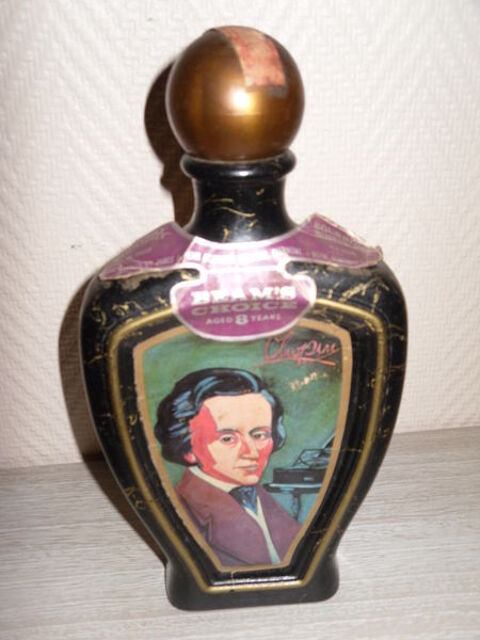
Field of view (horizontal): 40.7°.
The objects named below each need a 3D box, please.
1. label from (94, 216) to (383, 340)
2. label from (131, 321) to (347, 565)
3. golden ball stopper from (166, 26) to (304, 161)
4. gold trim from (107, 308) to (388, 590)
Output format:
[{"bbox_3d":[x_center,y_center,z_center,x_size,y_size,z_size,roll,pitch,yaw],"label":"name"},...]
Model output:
[{"bbox_3d":[0.002,-0.018,0.265,0.121,0.042,0.037,-3,28,-2],"label":"label"},{"bbox_3d":[0.004,0.059,0.287,0.088,0.140,0.010,-3,28,-2],"label":"label"},{"bbox_3d":[-0.002,-0.085,0.246,0.053,0.048,0.053,-3,28,-2],"label":"golden ball stopper"},{"bbox_3d":[0.005,0.062,0.290,0.112,0.161,0.015,-3,28,-2],"label":"gold trim"}]

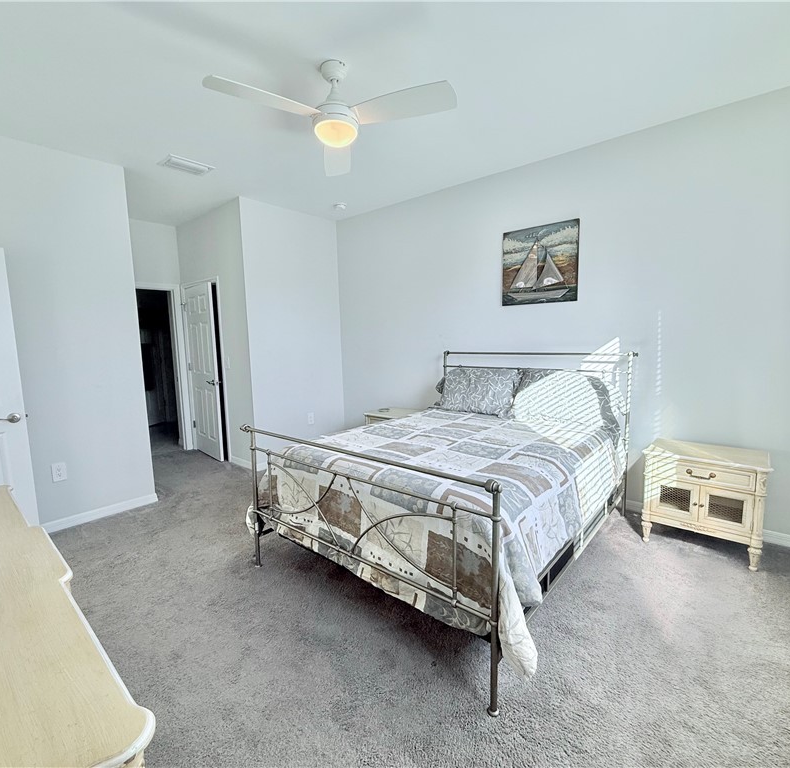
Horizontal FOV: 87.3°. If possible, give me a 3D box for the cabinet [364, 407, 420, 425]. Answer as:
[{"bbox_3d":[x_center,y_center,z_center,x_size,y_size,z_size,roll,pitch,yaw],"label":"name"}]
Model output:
[{"bbox_3d":[0.058,0.608,4.246,0.630,0.620,0.427,4,9,40],"label":"cabinet"}]

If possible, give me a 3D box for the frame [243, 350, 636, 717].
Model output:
[{"bbox_3d":[0.419,0.456,2.796,1.680,1.239,2.184,4,9,40],"label":"frame"}]

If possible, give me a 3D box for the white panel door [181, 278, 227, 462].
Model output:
[{"bbox_3d":[-2.273,-0.151,4.984,0.900,2.060,0.120,4,9,40],"label":"white panel door"}]

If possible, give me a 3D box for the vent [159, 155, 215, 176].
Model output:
[{"bbox_3d":[-1.675,-1.748,3.345,0.260,0.025,0.365,4,9,40],"label":"vent"}]

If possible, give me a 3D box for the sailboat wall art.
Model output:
[{"bbox_3d":[1.213,-1.007,3.514,0.650,0.640,0.030,4,9,40],"label":"sailboat wall art"}]

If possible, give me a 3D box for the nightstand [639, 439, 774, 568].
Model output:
[{"bbox_3d":[1.994,0.741,2.683,0.630,0.620,0.427,4,9,40],"label":"nightstand"}]

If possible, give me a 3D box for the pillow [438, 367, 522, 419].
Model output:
[{"bbox_3d":[0.724,0.067,3.618,0.710,0.430,0.180,4,-11,40],"label":"pillow"}]

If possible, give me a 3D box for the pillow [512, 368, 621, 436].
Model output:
[{"bbox_3d":[1.286,0.112,3.114,0.730,0.430,0.200,4,-11,40],"label":"pillow"}]

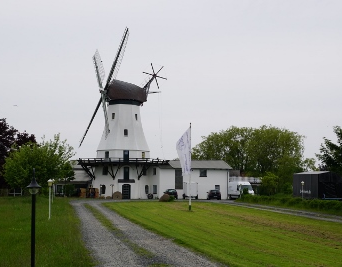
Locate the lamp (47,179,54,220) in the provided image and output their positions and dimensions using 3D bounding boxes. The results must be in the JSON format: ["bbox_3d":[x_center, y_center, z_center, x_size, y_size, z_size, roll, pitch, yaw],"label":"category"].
[{"bbox_3d":[-8.083,4.456,44.790,0.380,2.754,0.380,0,-4,0],"label":"lamp"}]

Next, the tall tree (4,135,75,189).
[{"bbox_3d":[-18.515,4.771,93.897,10.101,9.001,9.300,0,-4,0],"label":"tall tree"}]

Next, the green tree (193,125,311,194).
[{"bbox_3d":[14.755,5.209,126.969,21.619,13.514,16.000,0,-4,0],"label":"green tree"}]

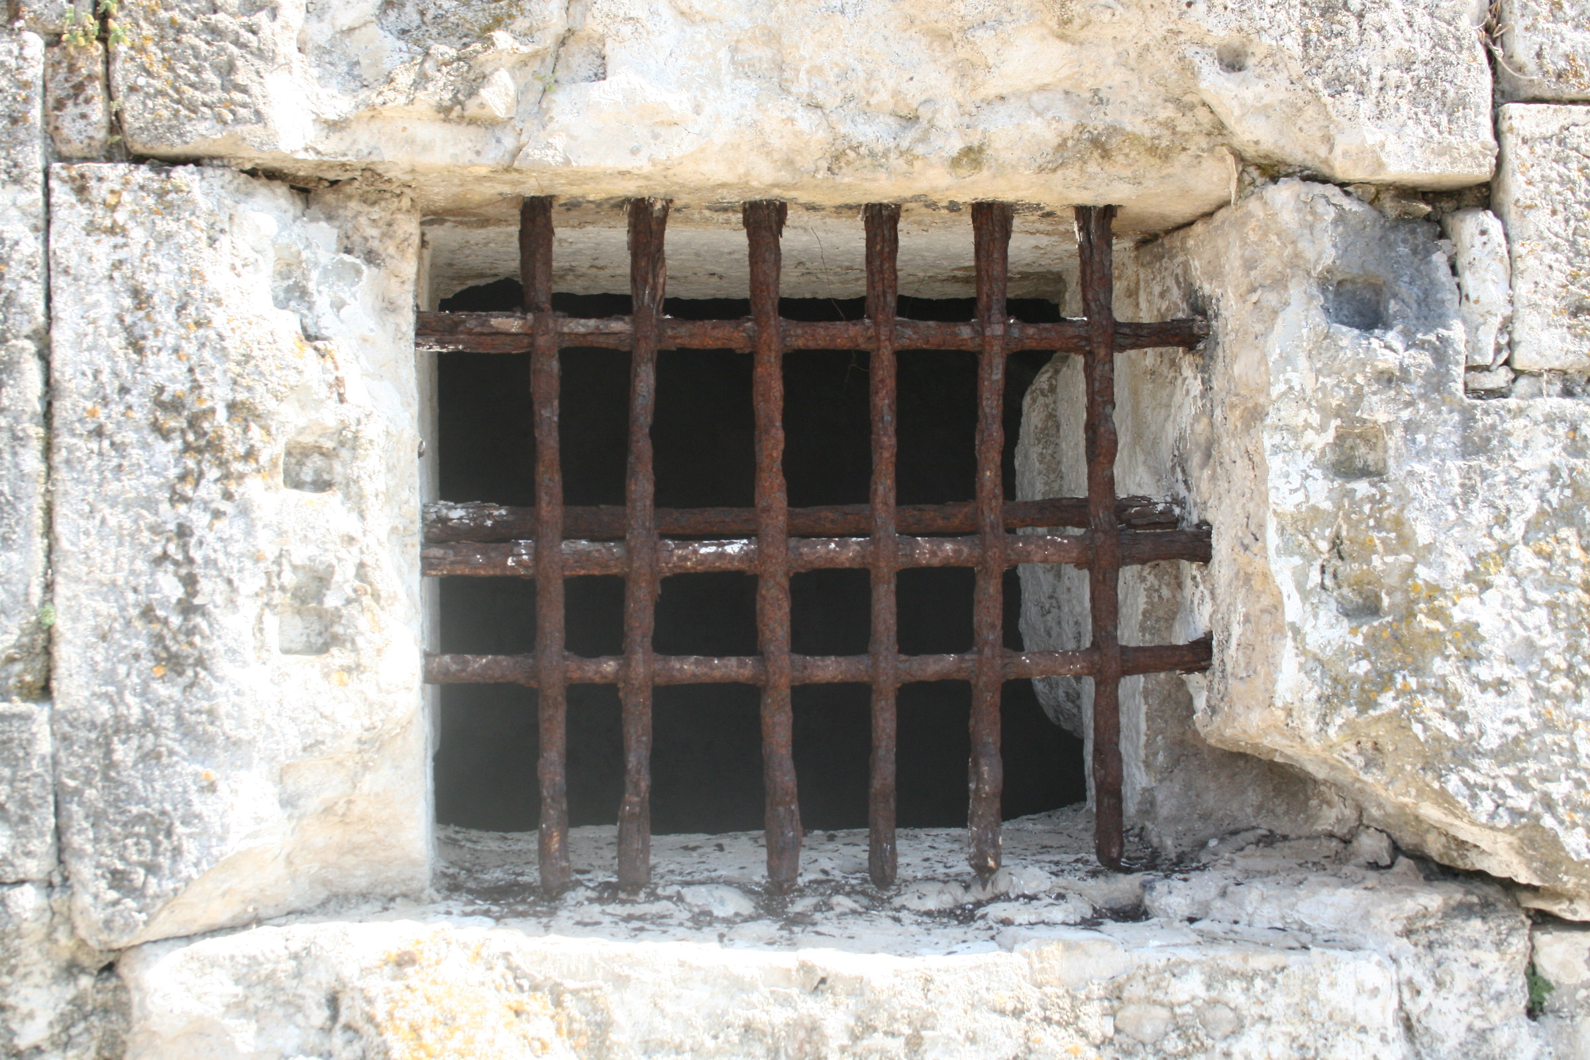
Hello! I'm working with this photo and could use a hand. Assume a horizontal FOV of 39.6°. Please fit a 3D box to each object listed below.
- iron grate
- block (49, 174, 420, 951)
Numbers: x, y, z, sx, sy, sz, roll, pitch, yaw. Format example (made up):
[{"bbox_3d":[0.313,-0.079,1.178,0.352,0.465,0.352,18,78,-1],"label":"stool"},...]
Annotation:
[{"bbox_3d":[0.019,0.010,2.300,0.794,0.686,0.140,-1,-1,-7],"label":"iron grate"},{"bbox_3d":[-0.538,0.024,2.200,0.320,0.720,0.330,-1,-1,-7],"label":"block"}]

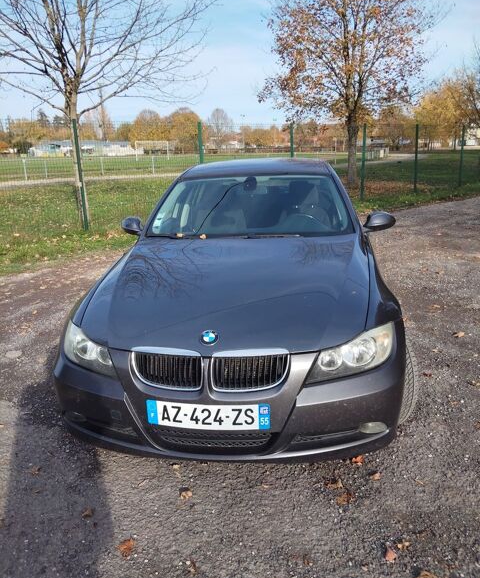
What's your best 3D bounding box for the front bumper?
[{"bbox_3d":[-0.102,0.484,2.120,1.770,0.530,0.500,0,17,8],"label":"front bumper"}]

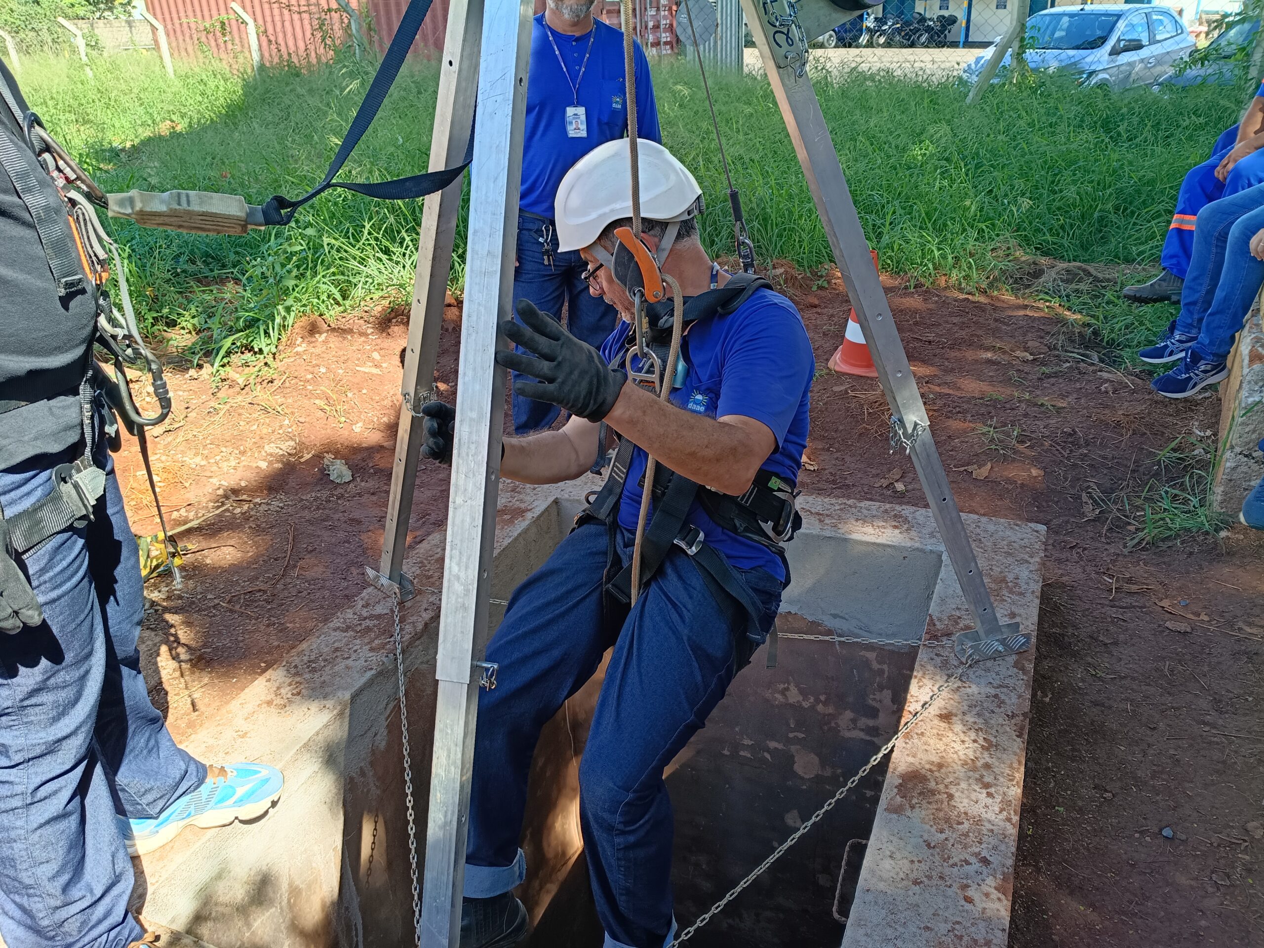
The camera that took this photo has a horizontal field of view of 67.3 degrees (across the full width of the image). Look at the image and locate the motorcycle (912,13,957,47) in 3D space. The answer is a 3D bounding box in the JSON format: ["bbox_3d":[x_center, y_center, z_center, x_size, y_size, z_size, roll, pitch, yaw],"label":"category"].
[{"bbox_3d":[12.835,-18.660,40.000,2.050,1.220,0.760,-15,28,-23],"label":"motorcycle"}]

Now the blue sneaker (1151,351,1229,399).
[{"bbox_3d":[2.106,-0.370,3.580,0.285,0.120,0.102,-13,26,-2],"label":"blue sneaker"}]

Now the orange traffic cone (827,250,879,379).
[{"bbox_3d":[1.029,-0.715,4.137,0.275,0.505,0.275,16,31,34],"label":"orange traffic cone"}]

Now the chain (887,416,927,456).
[{"bbox_3d":[0.568,-0.081,1.960,0.075,0.085,0.060,14,30,31],"label":"chain"}]

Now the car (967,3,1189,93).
[{"bbox_3d":[6.156,-5.620,13.028,3.930,1.475,1.740,-23,32,-36],"label":"car"}]

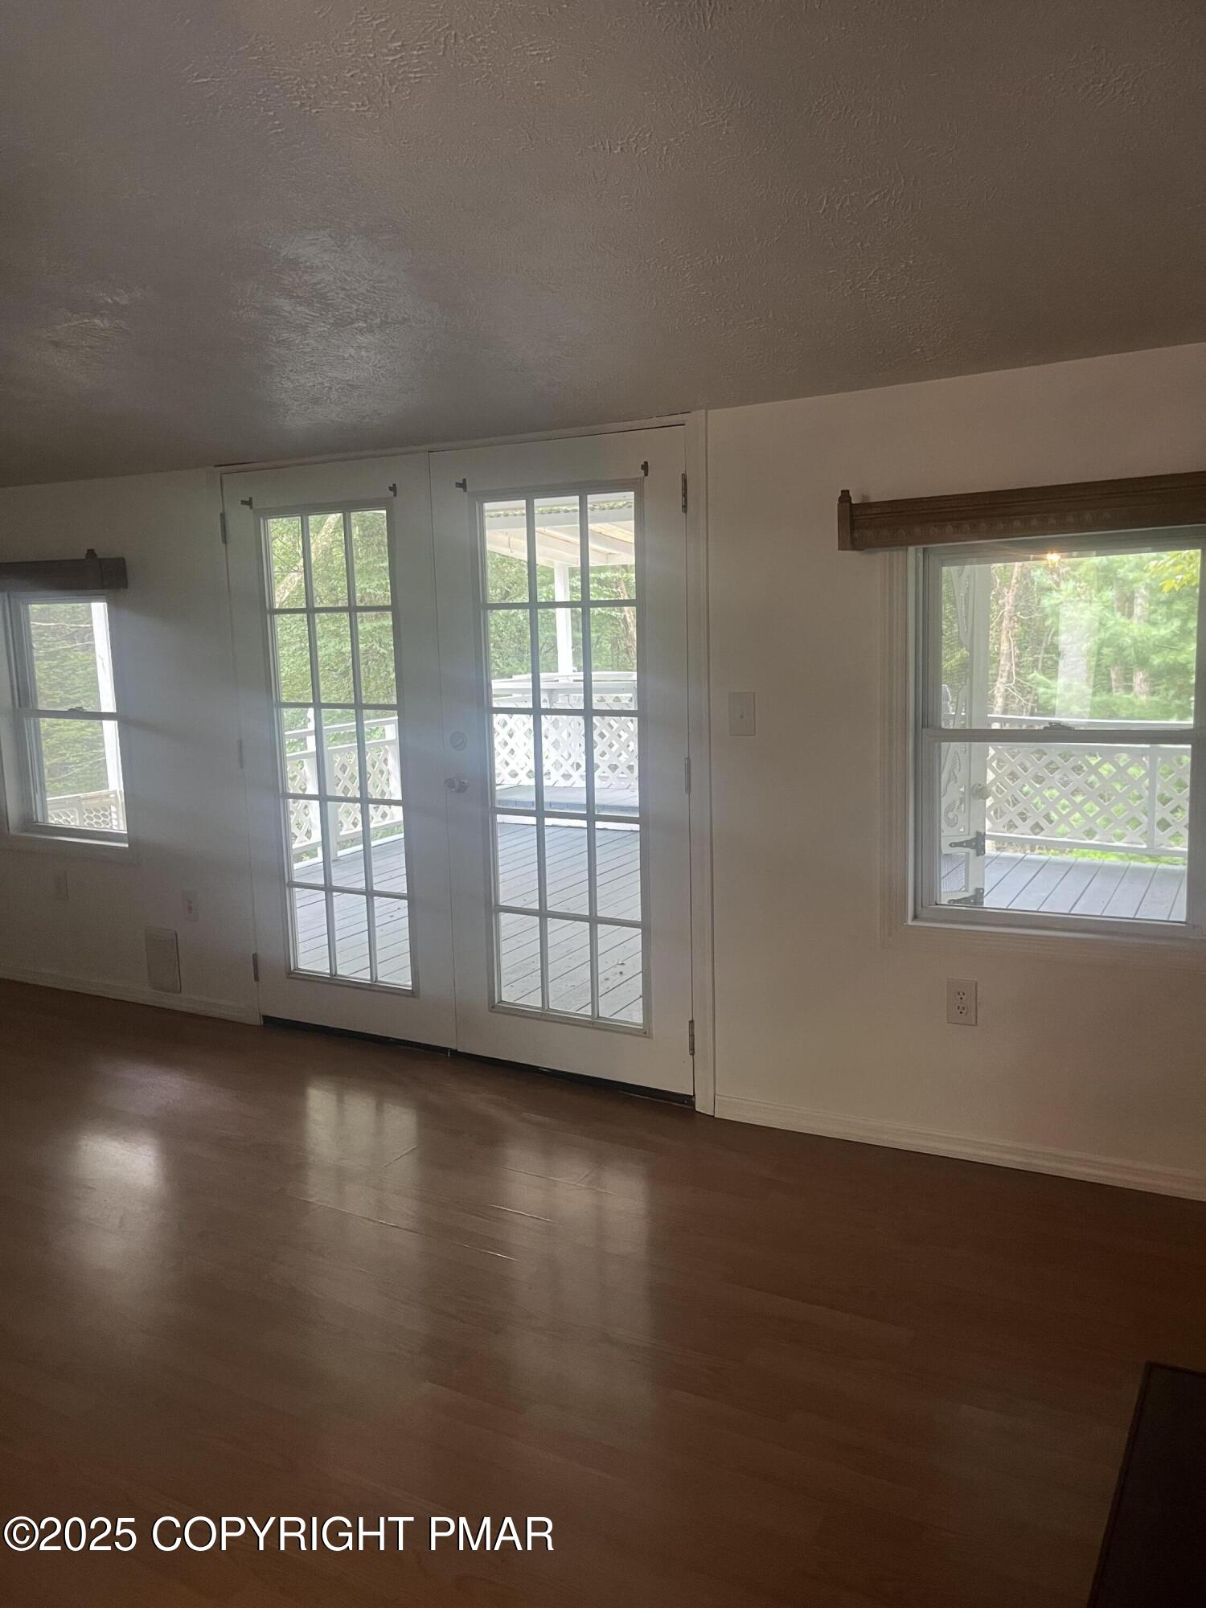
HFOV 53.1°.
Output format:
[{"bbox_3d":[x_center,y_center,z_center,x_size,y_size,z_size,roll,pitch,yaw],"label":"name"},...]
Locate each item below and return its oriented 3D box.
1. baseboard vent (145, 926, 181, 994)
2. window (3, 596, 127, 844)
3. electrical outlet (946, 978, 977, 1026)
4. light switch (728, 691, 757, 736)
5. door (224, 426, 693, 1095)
[{"bbox_3d":[-1.757,0.624,4.807,0.180,0.260,0.020,3,10,28],"label":"baseboard vent"},{"bbox_3d":[-2.199,-0.357,4.952,0.719,1.003,0.090,3,10,28],"label":"window"},{"bbox_3d":[0.979,0.543,3.292,0.078,0.125,0.010,3,10,28],"label":"electrical outlet"},{"bbox_3d":[0.399,-0.257,3.479,0.079,0.125,0.012,3,10,28],"label":"light switch"},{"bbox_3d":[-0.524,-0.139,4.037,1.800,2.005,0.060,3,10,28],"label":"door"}]

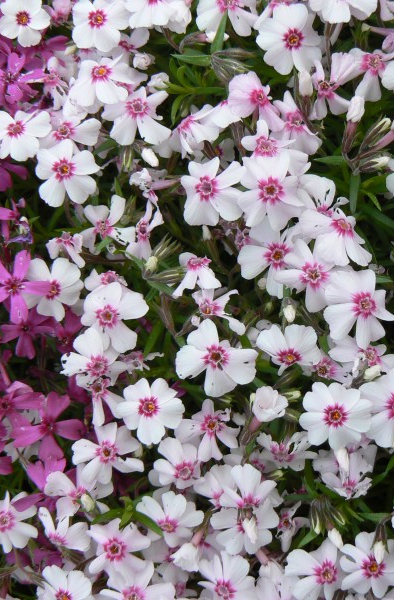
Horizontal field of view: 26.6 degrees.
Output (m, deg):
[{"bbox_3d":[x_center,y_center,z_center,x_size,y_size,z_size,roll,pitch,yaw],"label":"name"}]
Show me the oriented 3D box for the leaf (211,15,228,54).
[{"bbox_3d":[0.007,-0.085,0.266,0.004,0.014,0.002,14,19,-1],"label":"leaf"}]

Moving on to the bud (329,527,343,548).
[{"bbox_3d":[0.044,0.075,0.262,0.004,0.004,0.008,-26,72,0],"label":"bud"}]

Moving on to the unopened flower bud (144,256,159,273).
[{"bbox_3d":[-0.015,-0.012,0.270,0.004,0.006,0.004,18,34,-10],"label":"unopened flower bud"}]

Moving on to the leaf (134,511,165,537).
[{"bbox_3d":[-0.015,0.068,0.254,0.011,0.002,0.003,39,68,11],"label":"leaf"}]

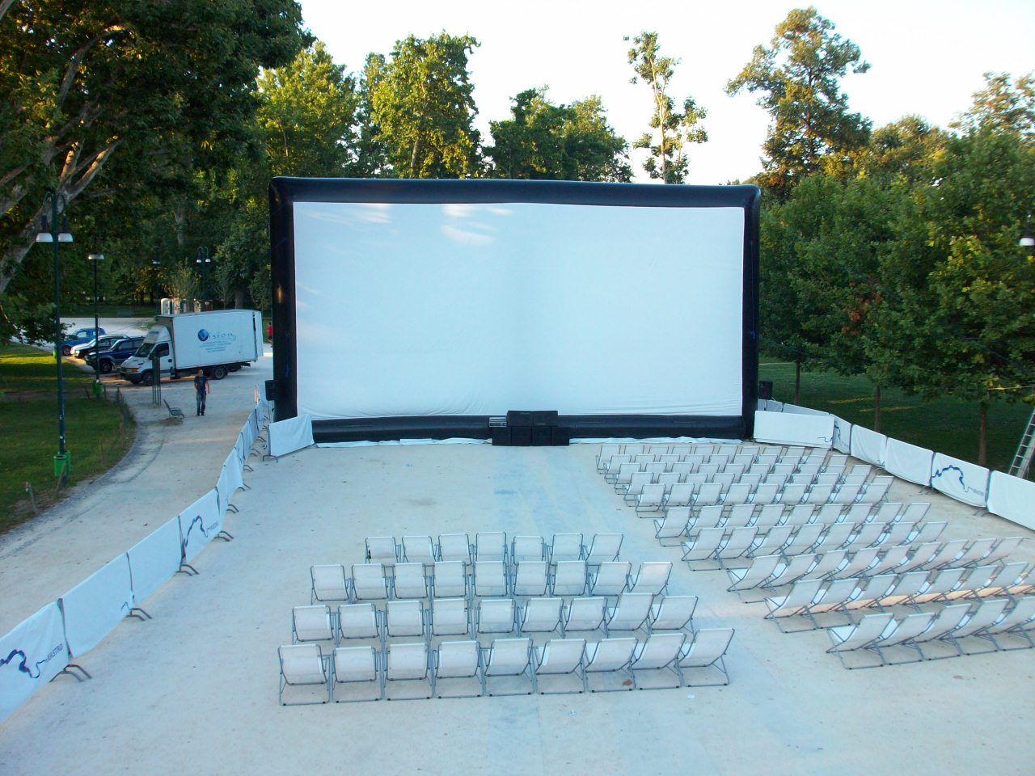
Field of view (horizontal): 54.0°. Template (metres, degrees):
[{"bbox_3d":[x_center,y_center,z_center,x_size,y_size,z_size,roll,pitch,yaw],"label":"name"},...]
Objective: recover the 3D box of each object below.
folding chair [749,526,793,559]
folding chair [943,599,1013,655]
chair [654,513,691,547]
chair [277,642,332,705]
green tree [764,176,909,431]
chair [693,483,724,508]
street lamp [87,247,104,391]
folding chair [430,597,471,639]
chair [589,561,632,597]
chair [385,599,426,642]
[{"bbox_3d":[4.702,2.867,18.945,0.617,0.795,0.881,-2,7,-19],"label":"folding chair"},{"bbox_3d":[6.496,3.313,14.486,0.615,0.819,0.849,-1,6,-15],"label":"folding chair"},{"bbox_3d":[3.111,2.694,20.257,0.617,0.816,0.861,0,7,-7],"label":"chair"},{"bbox_3d":[-2.780,3.610,13.241,0.640,0.889,0.946,-1,7,-7],"label":"chair"},{"bbox_3d":[9.925,-2.280,31.448,4.500,8.379,4.500,0,7,0],"label":"green tree"},{"bbox_3d":[4.265,2.465,22.768,0.615,0.819,0.849,0,6,-3],"label":"chair"},{"bbox_3d":[-18.066,-2.976,43.535,0.800,6.800,0.550,-3,8,-30],"label":"street lamp"},{"bbox_3d":[-1.012,3.485,15.396,0.636,0.852,0.893,0,7,-4],"label":"folding chair"},{"bbox_3d":[1.521,3.154,16.775,0.621,0.828,0.934,0,6,-3],"label":"chair"},{"bbox_3d":[-1.689,3.493,15.321,0.636,0.848,0.899,0,7,-5],"label":"chair"}]

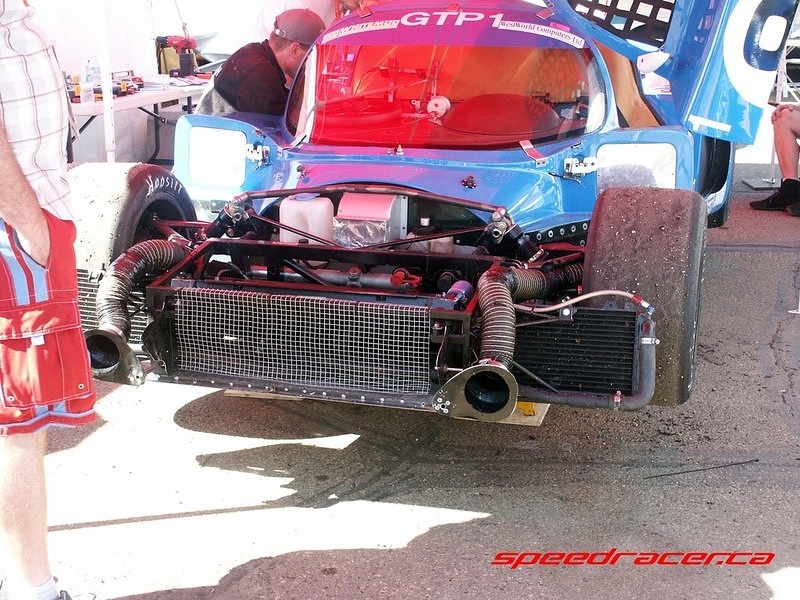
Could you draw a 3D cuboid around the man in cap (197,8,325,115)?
[{"bbox_3d":[-0.550,-0.580,5.400,0.720,1.220,0.530,-5,15,-21],"label":"man in cap"}]

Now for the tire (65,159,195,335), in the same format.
[{"bbox_3d":[-0.867,-0.118,4.030,0.280,0.602,0.602,4,15,16],"label":"tire"}]

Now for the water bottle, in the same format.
[{"bbox_3d":[-1.545,-1.081,6.400,0.067,0.208,0.067,0,14,0],"label":"water bottle"}]

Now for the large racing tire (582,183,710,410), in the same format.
[{"bbox_3d":[0.691,-0.011,3.625,0.280,0.602,0.602,4,15,16],"label":"large racing tire"}]

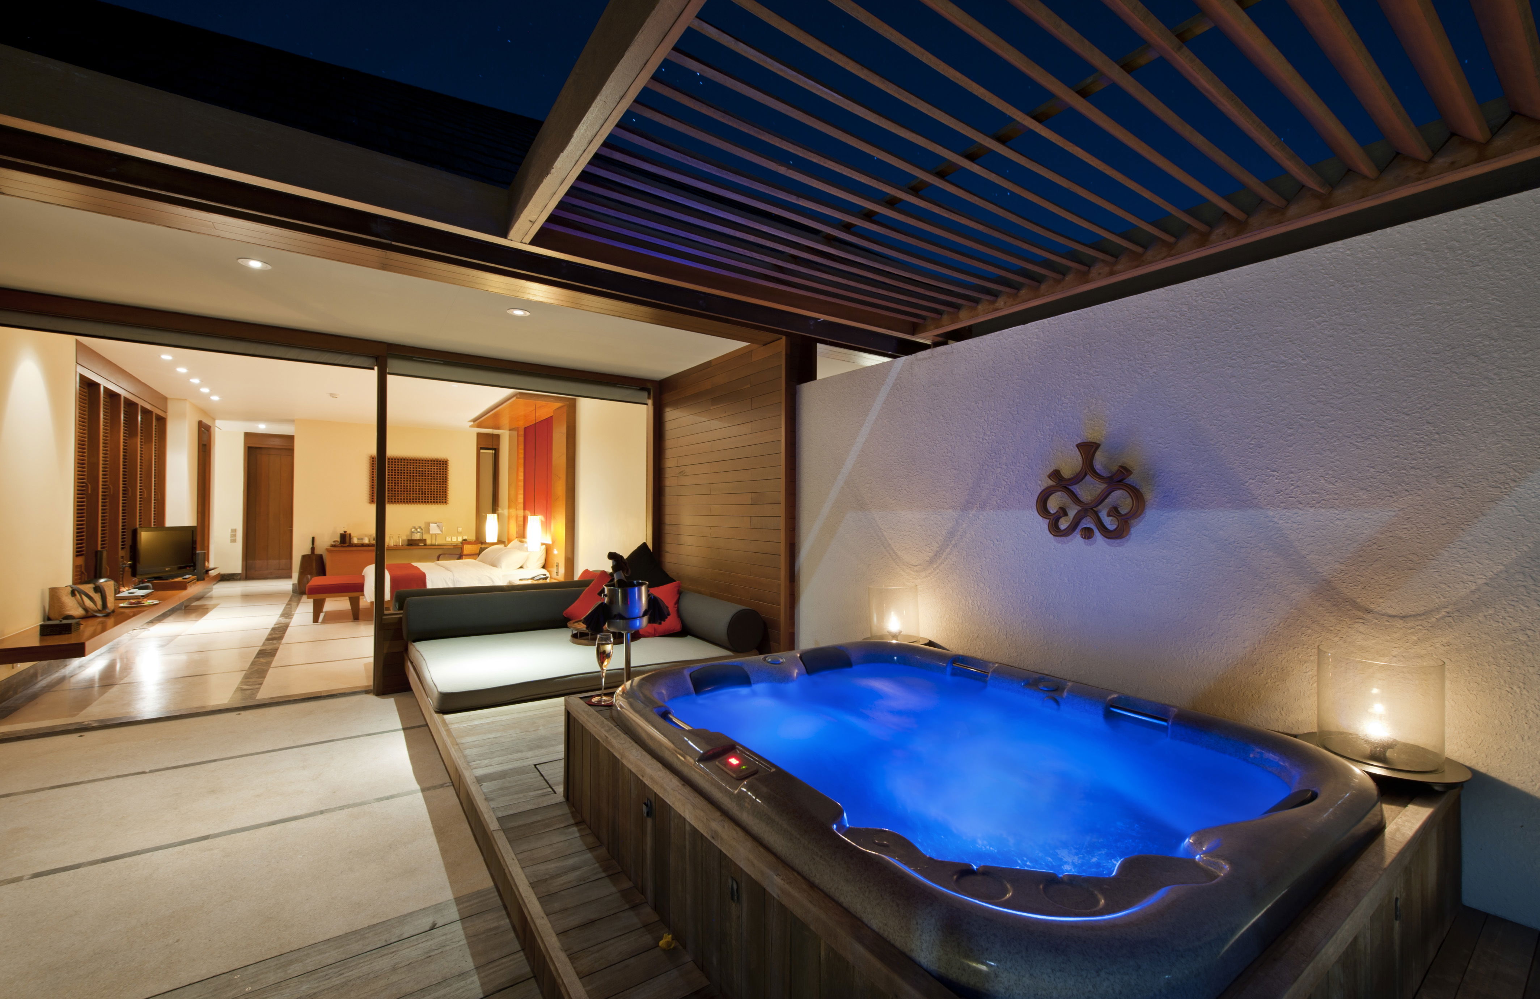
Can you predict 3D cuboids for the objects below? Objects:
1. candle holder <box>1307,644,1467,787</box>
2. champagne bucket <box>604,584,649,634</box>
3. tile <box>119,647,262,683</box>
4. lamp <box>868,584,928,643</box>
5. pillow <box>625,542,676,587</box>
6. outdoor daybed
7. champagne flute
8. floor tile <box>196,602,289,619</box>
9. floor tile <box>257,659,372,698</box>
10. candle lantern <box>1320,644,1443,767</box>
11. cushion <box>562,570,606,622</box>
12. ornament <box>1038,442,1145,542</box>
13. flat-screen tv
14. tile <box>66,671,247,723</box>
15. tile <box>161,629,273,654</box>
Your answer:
[{"bbox_3d":[1.598,0.557,1.576,0.320,0.290,0.320,1,-1,-35],"label":"candle holder"},{"bbox_3d":[-0.669,0.509,2.798,0.205,0.220,0.205,0,-1,0],"label":"champagne bucket"},{"bbox_3d":[-4.104,1.191,4.296,0.592,0.020,0.903,1,-1,-35],"label":"tile"},{"bbox_3d":[0.651,0.606,3.158,0.265,0.285,0.265,0,-1,0],"label":"lamp"},{"bbox_3d":[-1.101,0.735,5.289,0.470,0.470,0.140,-52,9,-32],"label":"pillow"},{"bbox_3d":[-1.411,0.962,4.493,2.142,0.419,1.814,1,-1,-35],"label":"outdoor daybed"},{"bbox_3d":[-0.613,0.624,2.208,0.080,0.247,0.080,1,-1,-35],"label":"champagne flute"},{"bbox_3d":[-5.670,1.224,6.506,0.592,0.020,0.903,1,-1,-35],"label":"floor tile"},{"bbox_3d":[-3.022,1.190,4.024,0.584,0.020,0.793,1,-1,-35],"label":"floor tile"},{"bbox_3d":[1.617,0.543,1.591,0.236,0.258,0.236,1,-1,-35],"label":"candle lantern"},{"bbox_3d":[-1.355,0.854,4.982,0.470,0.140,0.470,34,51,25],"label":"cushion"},{"bbox_3d":[1.246,-0.033,2.355,0.045,0.380,0.405,1,-1,-35],"label":"ornament"},{"bbox_3d":[-5.346,0.452,5.282,0.075,0.435,0.665,0,-1,-11],"label":"flat-screen tv"},{"bbox_3d":[-3.613,1.181,3.605,0.592,0.020,0.793,1,-1,-35],"label":"tile"},{"bbox_3d":[-5.114,1.323,5.554,0.680,0.015,0.950,1,-1,-35],"label":"tile"}]

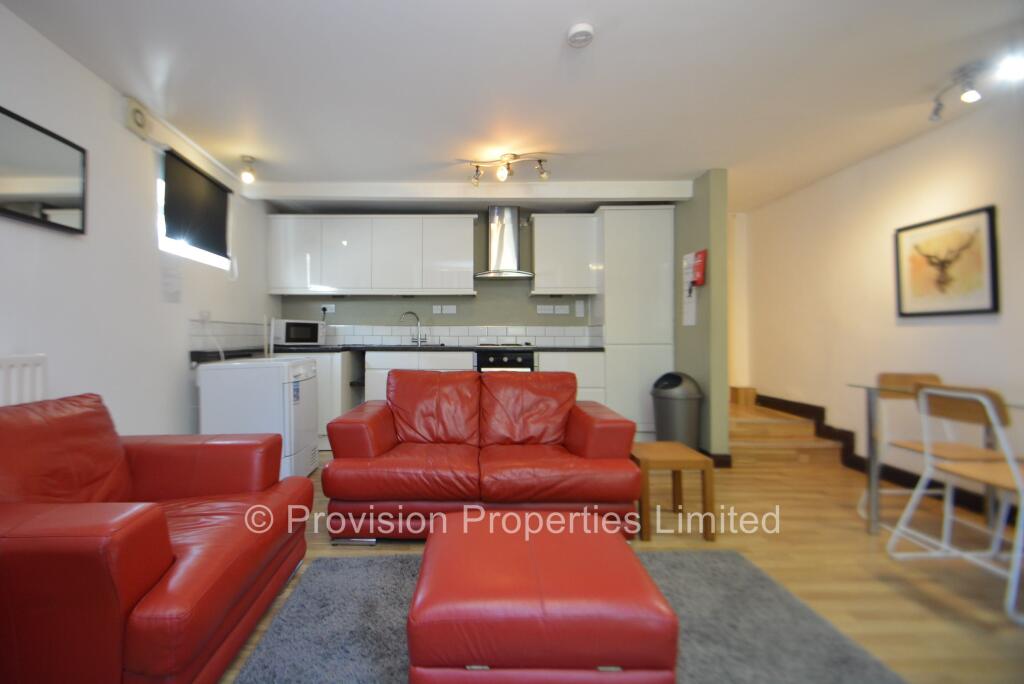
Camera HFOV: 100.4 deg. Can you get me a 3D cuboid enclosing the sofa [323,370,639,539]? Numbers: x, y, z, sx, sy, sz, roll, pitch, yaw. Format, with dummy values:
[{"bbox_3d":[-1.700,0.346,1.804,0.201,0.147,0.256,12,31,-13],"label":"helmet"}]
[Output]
[{"bbox_3d":[-0.158,0.577,2.455,1.520,0.800,0.890,0,0,-1],"label":"sofa"}]

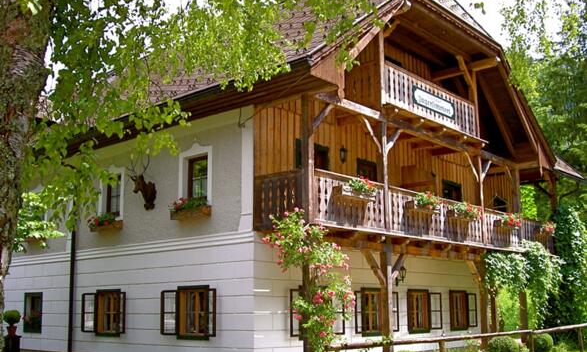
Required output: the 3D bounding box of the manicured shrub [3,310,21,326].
[{"bbox_3d":[-8.207,4.144,19.297,0.471,0.429,0.471,-10,-15,41],"label":"manicured shrub"}]

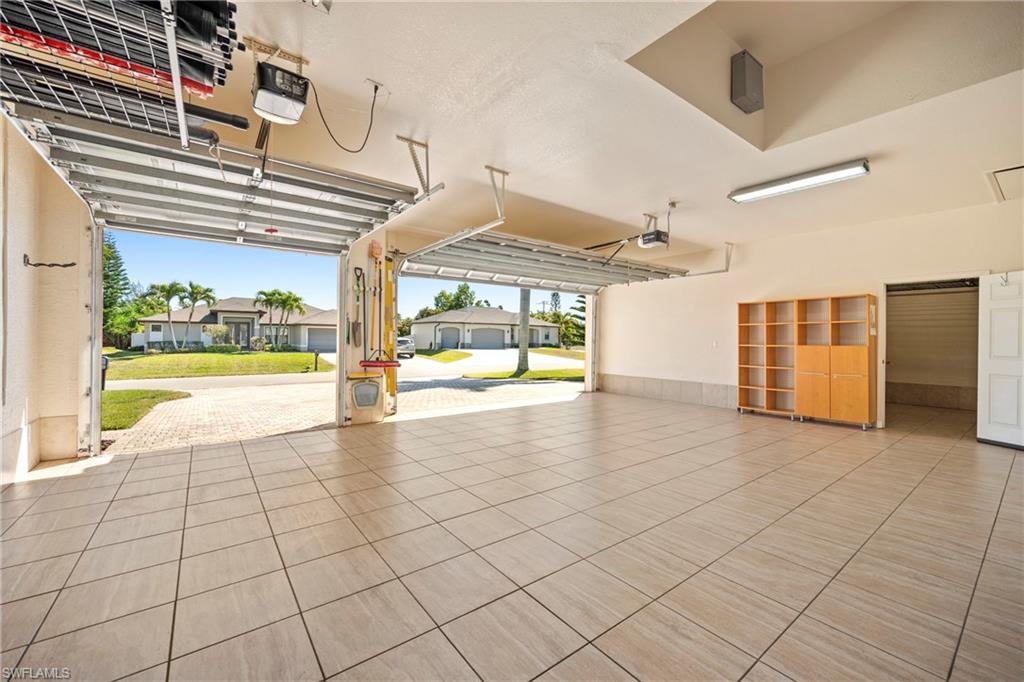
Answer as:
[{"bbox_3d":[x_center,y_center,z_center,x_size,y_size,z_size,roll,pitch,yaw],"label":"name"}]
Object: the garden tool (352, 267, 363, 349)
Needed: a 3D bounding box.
[{"bbox_3d":[-2.201,-0.481,5.741,0.140,1.155,0.100,0,0,-37],"label":"garden tool"}]

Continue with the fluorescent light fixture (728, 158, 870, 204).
[{"bbox_3d":[3.098,-1.725,4.354,0.300,0.075,1.230,0,0,-41],"label":"fluorescent light fixture"}]

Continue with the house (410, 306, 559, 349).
[{"bbox_3d":[-4.457,-1.782,54.330,19.300,5.630,12.300,0,0,-37],"label":"house"}]

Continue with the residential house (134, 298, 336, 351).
[{"bbox_3d":[-24.105,-1.653,39.275,17.400,5.420,13.200,0,0,-37],"label":"residential house"}]

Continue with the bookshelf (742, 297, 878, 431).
[{"bbox_3d":[4.556,0.303,6.289,0.380,1.888,1.726,0,0,-37],"label":"bookshelf"}]

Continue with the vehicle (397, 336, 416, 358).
[{"bbox_3d":[-9.658,0.555,32.202,1.850,1.620,4.600,0,0,-37],"label":"vehicle"}]

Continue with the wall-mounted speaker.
[{"bbox_3d":[2.006,-2.187,3.386,0.300,0.368,0.115,0,0,-37],"label":"wall-mounted speaker"}]

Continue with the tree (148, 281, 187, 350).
[{"bbox_3d":[-24.918,-1.717,28.802,2.440,5.020,2.440,0,0,-37],"label":"tree"}]

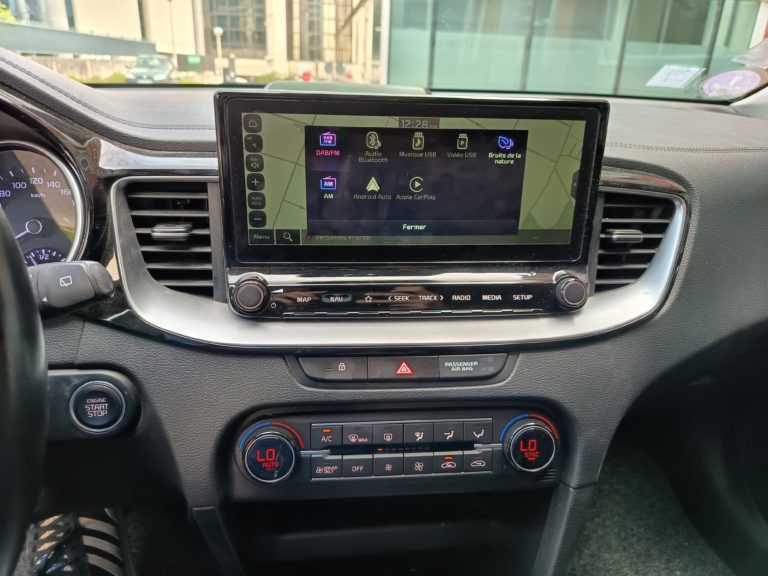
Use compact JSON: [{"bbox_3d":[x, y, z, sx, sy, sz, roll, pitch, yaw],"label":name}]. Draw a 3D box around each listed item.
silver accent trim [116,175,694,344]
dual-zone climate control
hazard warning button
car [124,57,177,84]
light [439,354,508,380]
[{"bbox_3d":[0.017,-0.023,0.408,0.415,0.127,0.055,-1,7,-6],"label":"silver accent trim"},{"bbox_3d":[0.015,0.132,0.445,0.265,0.054,0.027,-1,3,-6],"label":"dual-zone climate control"},{"bbox_3d":[0.016,0.067,0.444,0.059,0.019,0.014,-1,8,-6],"label":"hazard warning button"},{"bbox_3d":[-10.810,-9.863,24.600,1.730,1.500,4.050,-4,22,-14],"label":"car"},{"bbox_3d":[0.075,0.067,0.450,0.057,0.019,0.012,-1,8,-6],"label":"light"}]

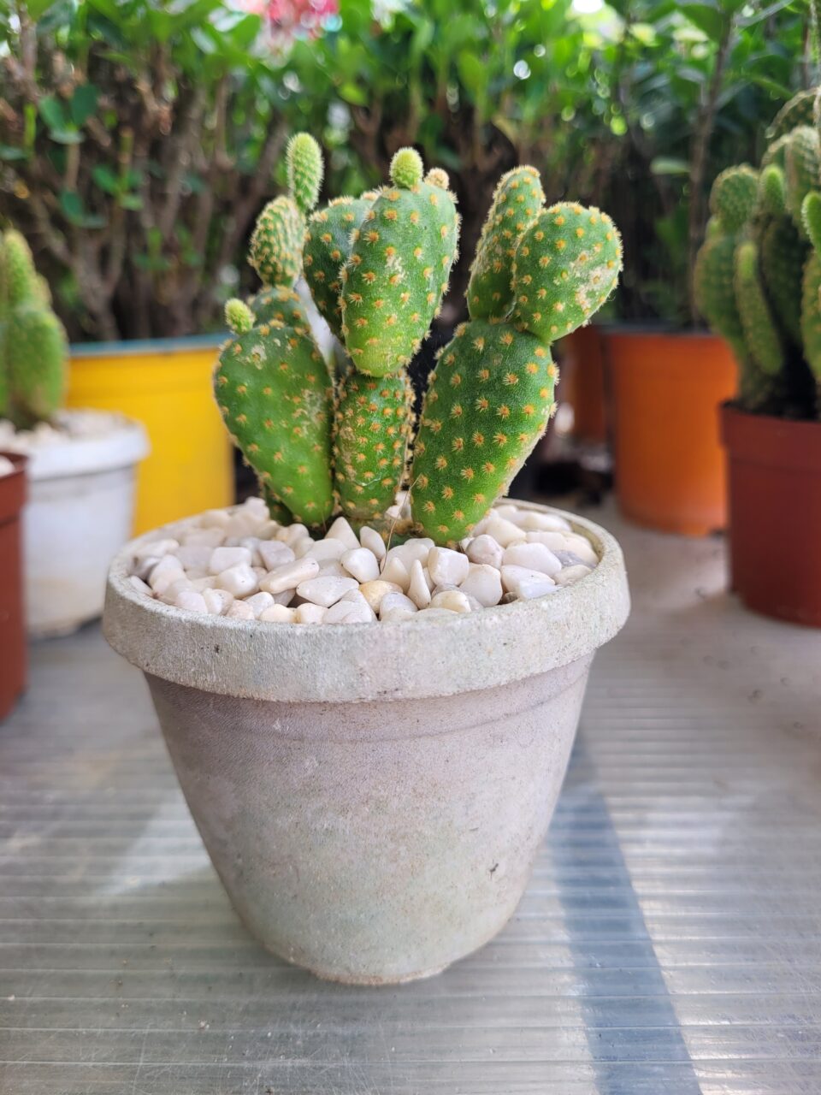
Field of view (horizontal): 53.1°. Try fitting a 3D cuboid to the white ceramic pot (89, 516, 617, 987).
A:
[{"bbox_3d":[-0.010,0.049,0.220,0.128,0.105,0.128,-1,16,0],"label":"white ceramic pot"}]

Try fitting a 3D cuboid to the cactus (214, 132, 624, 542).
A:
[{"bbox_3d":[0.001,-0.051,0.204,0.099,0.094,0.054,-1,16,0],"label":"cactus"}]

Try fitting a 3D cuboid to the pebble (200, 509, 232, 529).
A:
[{"bbox_3d":[-0.056,-0.007,0.236,0.009,0.006,0.008,-1,16,0],"label":"pebble"}]

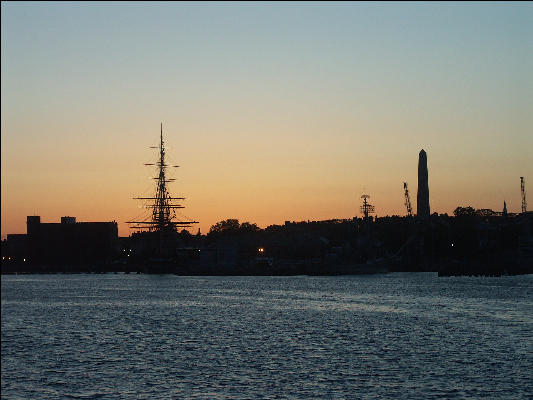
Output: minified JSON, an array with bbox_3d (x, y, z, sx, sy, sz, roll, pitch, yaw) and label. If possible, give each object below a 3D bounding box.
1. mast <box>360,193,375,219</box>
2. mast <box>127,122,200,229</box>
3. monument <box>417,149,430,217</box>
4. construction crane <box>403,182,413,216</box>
[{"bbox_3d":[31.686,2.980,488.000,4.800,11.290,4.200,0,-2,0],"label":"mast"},{"bbox_3d":[-42.991,-7.751,643.000,29.500,48.160,18.000,0,-2,0],"label":"mast"},{"bbox_3d":[119.252,-4.609,1180.000,9.300,67.400,9.300,0,-2,-15],"label":"monument"},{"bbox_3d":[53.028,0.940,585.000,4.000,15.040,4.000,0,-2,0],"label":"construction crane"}]

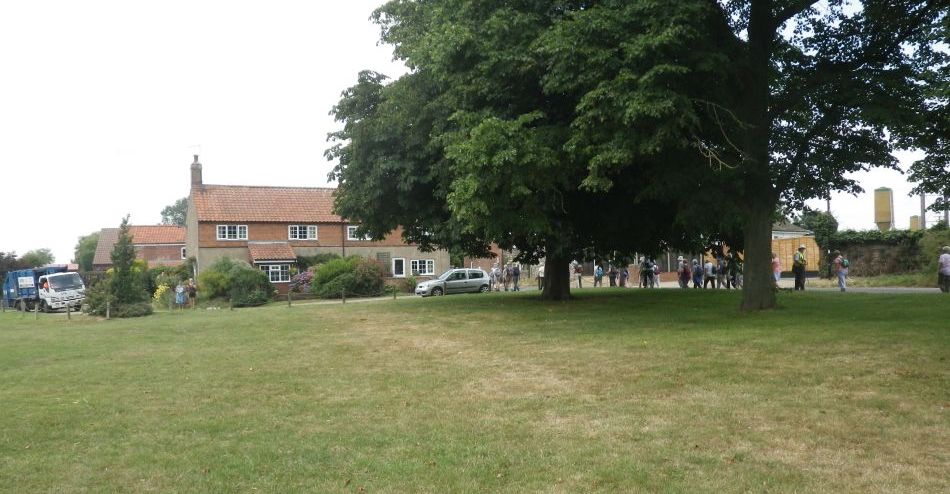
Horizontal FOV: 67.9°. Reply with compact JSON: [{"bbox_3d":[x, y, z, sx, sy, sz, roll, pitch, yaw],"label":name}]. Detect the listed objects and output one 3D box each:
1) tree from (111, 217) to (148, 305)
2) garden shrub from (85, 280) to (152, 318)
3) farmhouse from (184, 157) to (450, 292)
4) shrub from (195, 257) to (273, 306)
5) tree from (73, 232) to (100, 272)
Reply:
[{"bbox_3d":[-15.188,0.659,31.000,1.600,4.176,1.600,-1,-1,-26],"label":"tree"},{"bbox_3d":[-15.065,2.145,29.800,2.750,1.458,2.500,-1,-1,-27],"label":"garden shrub"},{"bbox_3d":[-9.493,-1.178,44.721,15.460,8.471,6.700,-1,-1,-27],"label":"farmhouse"},{"bbox_3d":[-12.671,1.784,37.000,3.950,2.518,3.000,-1,-1,-19],"label":"shrub"},{"bbox_3d":[-38.166,1.340,70.000,4.200,5.559,4.000,-1,-1,-29],"label":"tree"}]

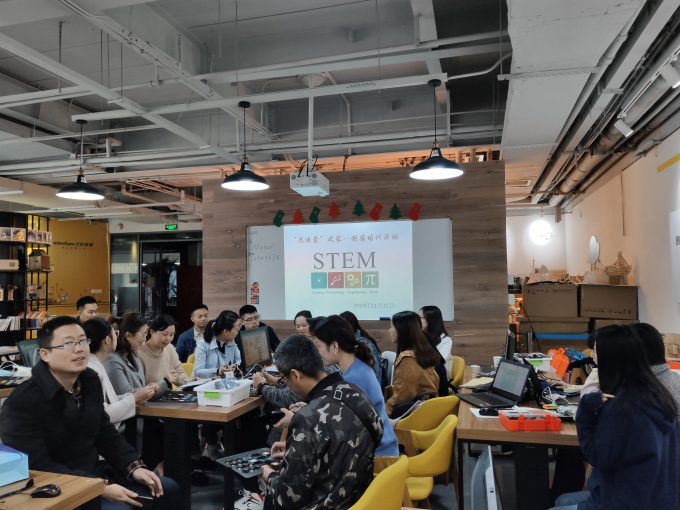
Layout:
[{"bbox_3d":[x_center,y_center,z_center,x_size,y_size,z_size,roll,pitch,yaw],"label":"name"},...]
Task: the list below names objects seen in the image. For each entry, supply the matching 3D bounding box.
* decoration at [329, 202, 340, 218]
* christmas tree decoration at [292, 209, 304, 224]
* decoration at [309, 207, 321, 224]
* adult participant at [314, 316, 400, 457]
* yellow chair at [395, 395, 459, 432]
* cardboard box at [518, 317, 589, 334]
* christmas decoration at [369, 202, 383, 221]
[{"bbox_3d":[-0.069,-0.534,6.344,0.149,0.193,0.012,-2,-3,14],"label":"decoration"},{"bbox_3d":[-0.490,-0.442,6.197,0.143,0.183,0.020,-2,-3,15],"label":"christmas tree decoration"},{"bbox_3d":[-0.299,-0.474,6.401,0.152,0.215,0.012,-2,-3,14],"label":"decoration"},{"bbox_3d":[0.035,0.962,2.635,0.660,1.280,0.460,-1,-3,12],"label":"adult participant"},{"bbox_3d":[0.424,1.226,3.143,0.550,0.790,0.540,-2,-3,21],"label":"yellow chair"},{"bbox_3d":[2.324,0.760,5.864,0.721,0.184,0.480,-2,-3,14],"label":"cardboard box"},{"bbox_3d":[0.430,-0.502,6.213,0.158,0.213,0.012,-2,-3,14],"label":"christmas decoration"}]

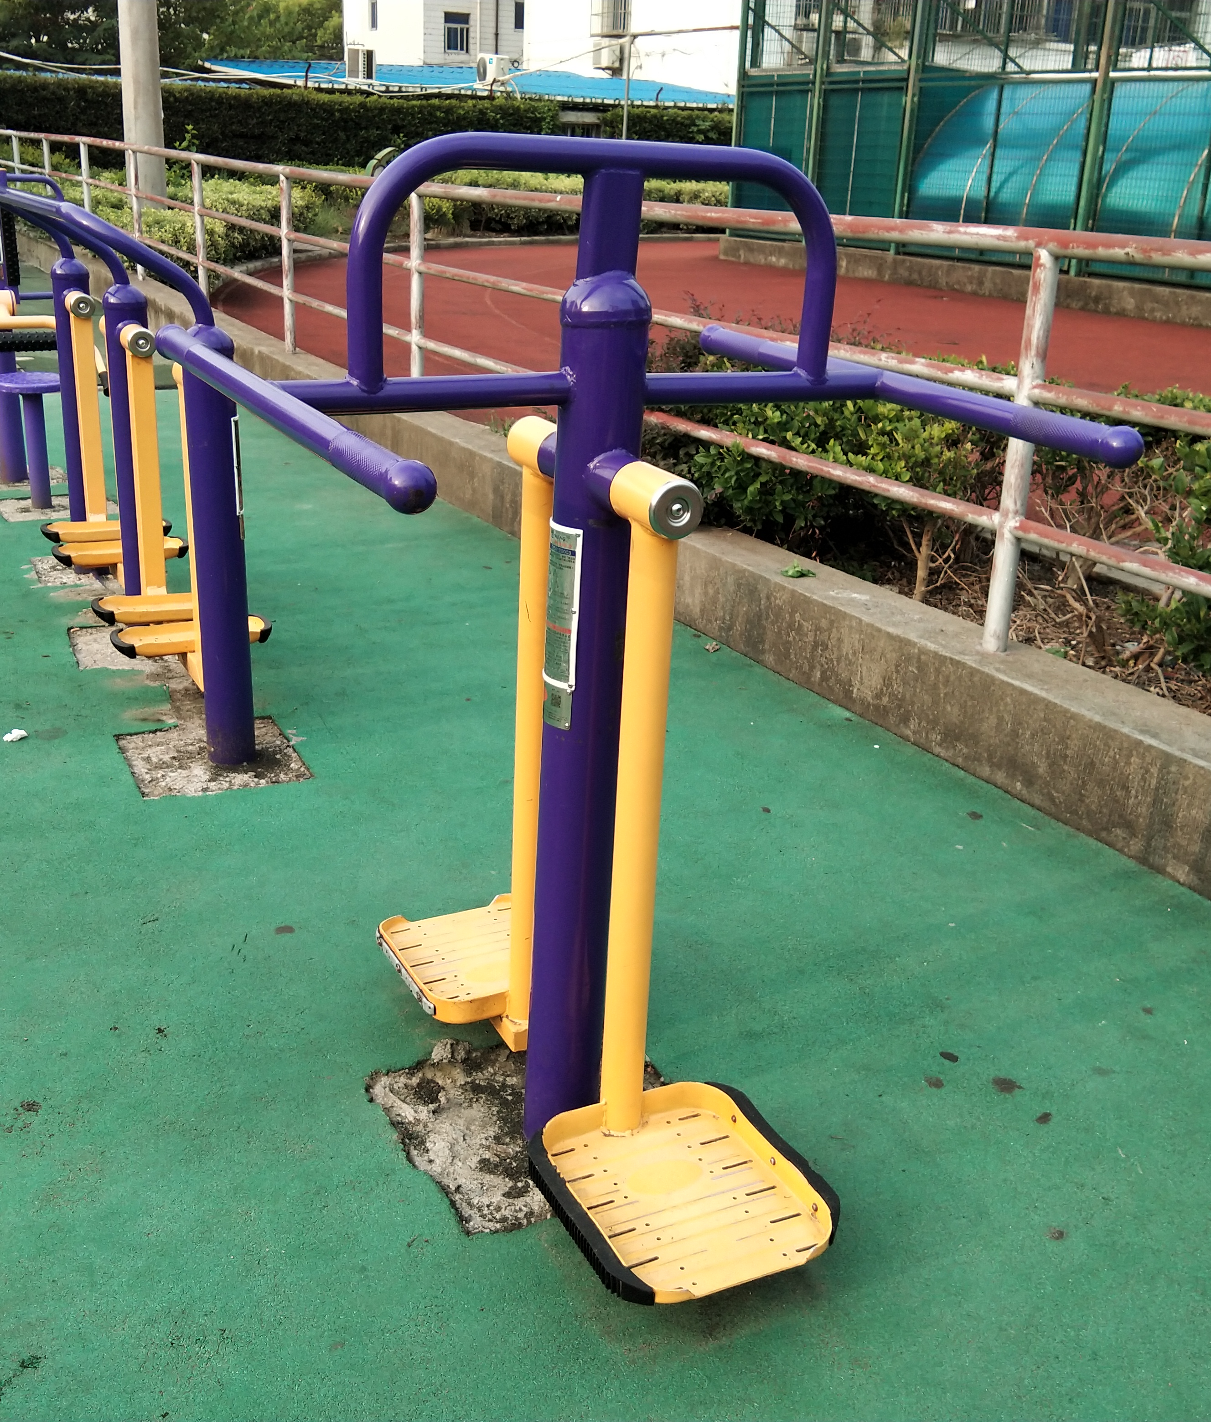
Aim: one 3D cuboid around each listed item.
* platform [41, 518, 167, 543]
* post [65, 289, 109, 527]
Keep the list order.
[{"bbox_3d":[-1.609,-0.579,5.448,0.390,0.055,0.160,-8,22,-26],"label":"platform"},{"bbox_3d":[-1.635,-0.928,5.388,0.080,0.750,0.120,-8,22,-26],"label":"post"}]

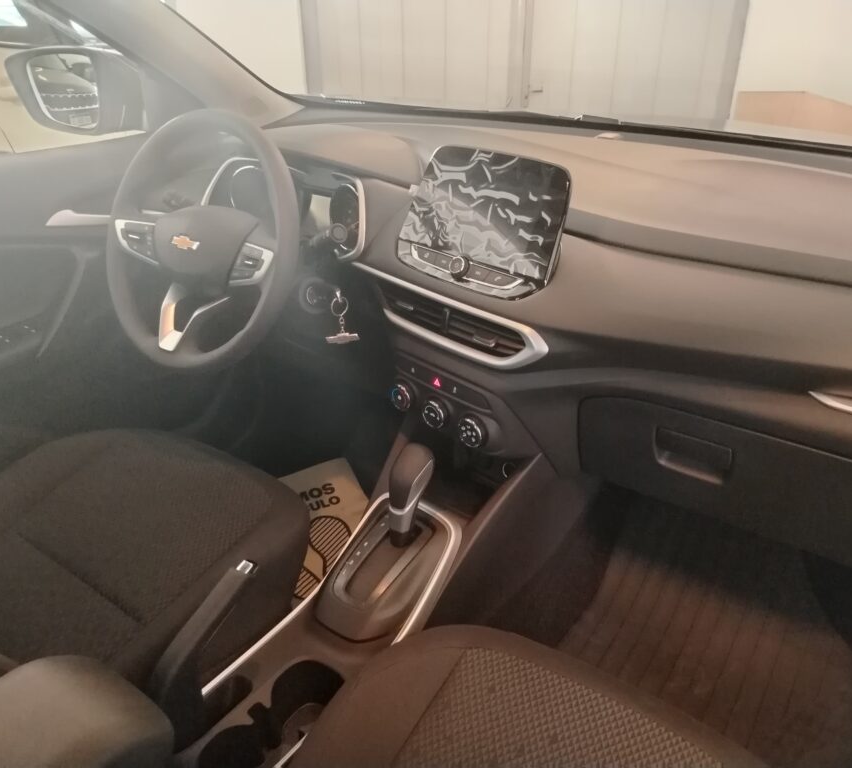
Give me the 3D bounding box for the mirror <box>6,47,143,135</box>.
[{"bbox_3d":[-0.655,-0.559,1.365,0.230,0.157,0.125,11,27,24],"label":"mirror"}]

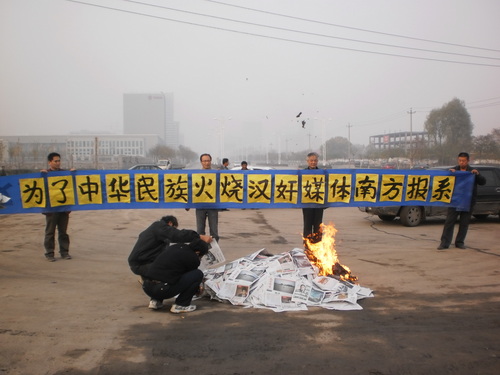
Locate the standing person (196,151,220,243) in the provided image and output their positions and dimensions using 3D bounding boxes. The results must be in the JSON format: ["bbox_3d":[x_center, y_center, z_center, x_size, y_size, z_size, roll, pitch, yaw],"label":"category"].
[{"bbox_3d":[-0.732,0.288,8.872,0.540,1.710,0.380,0,3,-6],"label":"standing person"}]

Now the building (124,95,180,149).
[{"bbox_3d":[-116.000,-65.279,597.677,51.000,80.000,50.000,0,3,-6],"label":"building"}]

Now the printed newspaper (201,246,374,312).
[{"bbox_3d":[0.410,1.036,6.253,2.000,0.450,1.600,0,3,0],"label":"printed newspaper"}]

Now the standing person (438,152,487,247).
[{"bbox_3d":[3.821,0.251,9.371,0.720,1.740,0.450,0,3,9],"label":"standing person"}]

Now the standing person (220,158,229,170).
[{"bbox_3d":[-0.817,-0.077,17.014,0.320,1.710,0.500,0,3,6],"label":"standing person"}]

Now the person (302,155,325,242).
[{"bbox_3d":[1.081,0.278,8.871,0.540,1.730,0.380,0,3,-3],"label":"person"}]

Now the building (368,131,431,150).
[{"bbox_3d":[74.300,-17.723,253.461,17.000,15.800,36.000,-1,3,-14],"label":"building"}]

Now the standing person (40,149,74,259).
[{"bbox_3d":[-3.065,0.308,8.322,0.560,1.720,0.420,-1,3,-11],"label":"standing person"}]

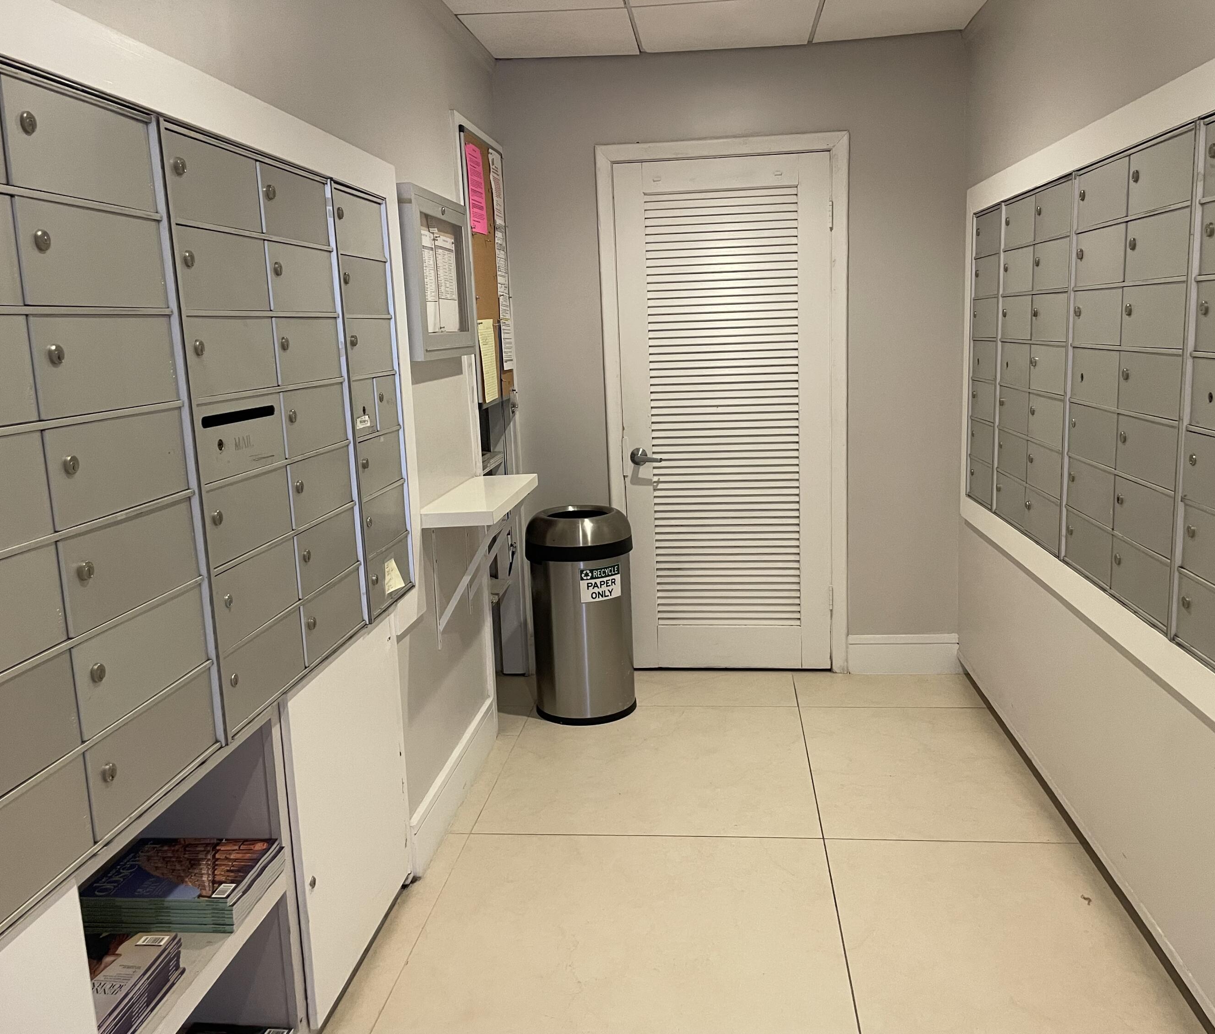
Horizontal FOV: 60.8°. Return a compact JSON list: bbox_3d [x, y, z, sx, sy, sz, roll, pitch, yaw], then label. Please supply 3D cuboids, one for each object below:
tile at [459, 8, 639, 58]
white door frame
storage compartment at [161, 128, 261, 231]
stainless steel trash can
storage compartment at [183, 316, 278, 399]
[{"bbox_3d":[-0.180,-1.701,3.628,0.555,0.025,0.599,-1,10,7],"label":"tile"},{"bbox_3d":[0.474,-0.389,4.121,0.949,2.119,0.080,-1,10,7],"label":"white door frame"},{"bbox_3d":[-0.806,-0.555,1.770,0.300,0.133,0.313,-1,10,7],"label":"storage compartment"},{"bbox_3d":[-0.093,0.349,3.894,0.395,0.760,0.395,-2,10,0],"label":"stainless steel trash can"},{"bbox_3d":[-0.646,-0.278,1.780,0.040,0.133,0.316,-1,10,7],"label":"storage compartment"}]

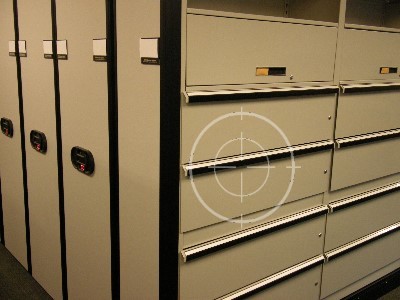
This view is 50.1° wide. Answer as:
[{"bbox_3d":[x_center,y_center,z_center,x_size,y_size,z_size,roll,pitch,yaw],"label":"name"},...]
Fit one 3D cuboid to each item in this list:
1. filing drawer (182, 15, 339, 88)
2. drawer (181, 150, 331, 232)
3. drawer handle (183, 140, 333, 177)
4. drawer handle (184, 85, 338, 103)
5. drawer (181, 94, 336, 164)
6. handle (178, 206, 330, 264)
[{"bbox_3d":[0.190,-0.422,1.863,0.866,0.245,0.350,-8,16,-38],"label":"filing drawer"},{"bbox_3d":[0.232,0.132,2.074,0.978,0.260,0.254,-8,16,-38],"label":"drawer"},{"bbox_3d":[0.314,0.027,1.934,0.949,0.039,0.035,-8,16,-38],"label":"drawer handle"},{"bbox_3d":[0.298,-0.235,1.753,0.900,0.038,0.035,-8,16,-38],"label":"drawer handle"},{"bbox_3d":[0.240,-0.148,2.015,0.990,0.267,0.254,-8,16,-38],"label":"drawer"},{"bbox_3d":[0.306,0.374,2.010,0.949,0.039,0.035,-8,16,-38],"label":"handle"}]

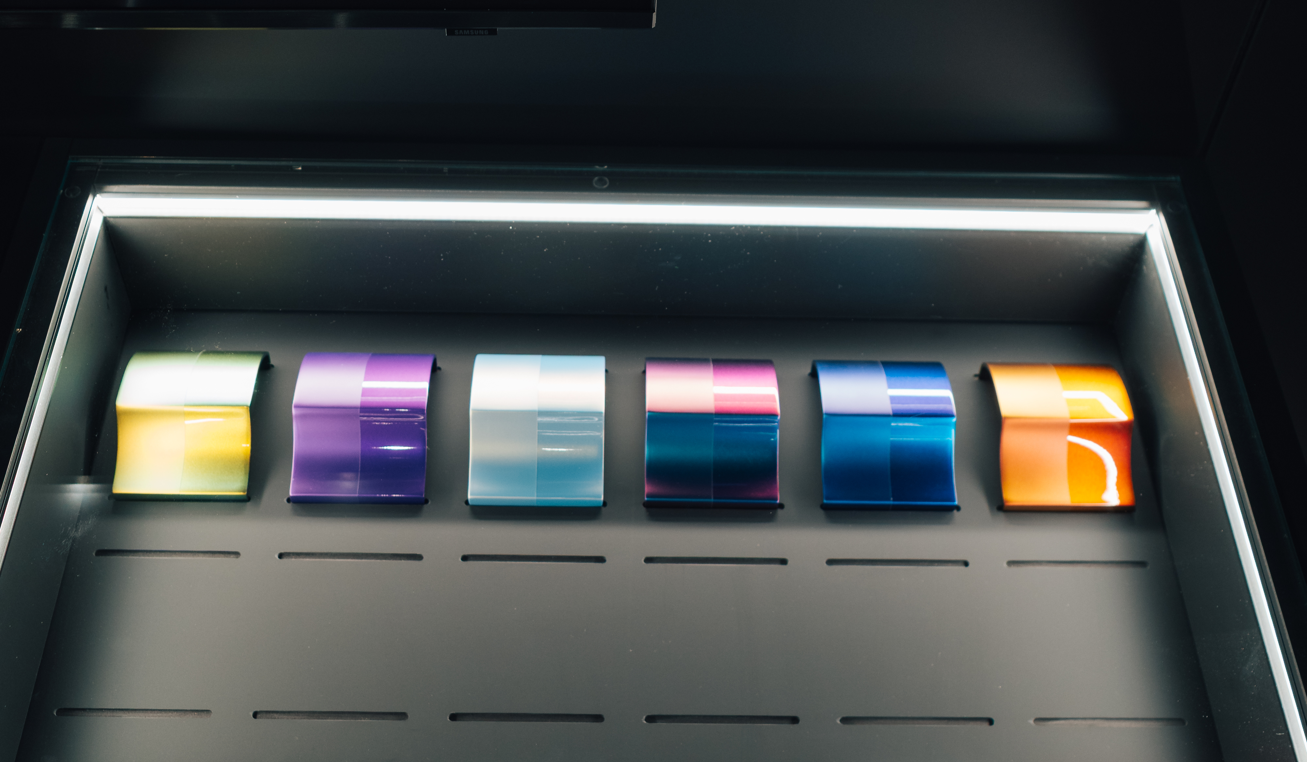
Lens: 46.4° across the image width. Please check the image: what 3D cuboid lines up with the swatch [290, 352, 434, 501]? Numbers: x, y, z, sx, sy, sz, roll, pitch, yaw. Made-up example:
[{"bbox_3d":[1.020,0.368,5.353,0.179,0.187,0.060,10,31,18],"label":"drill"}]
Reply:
[{"bbox_3d":[-0.203,0.025,1.086,0.095,0.035,0.118,1,52,-1],"label":"swatch"}]

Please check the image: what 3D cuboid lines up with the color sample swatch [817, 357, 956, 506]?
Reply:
[{"bbox_3d":[0.169,0.031,1.094,0.095,0.035,0.118,1,52,-1],"label":"color sample swatch"}]

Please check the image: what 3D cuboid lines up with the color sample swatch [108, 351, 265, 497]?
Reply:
[{"bbox_3d":[-0.327,0.024,1.083,0.095,0.035,0.118,1,52,-1],"label":"color sample swatch"}]

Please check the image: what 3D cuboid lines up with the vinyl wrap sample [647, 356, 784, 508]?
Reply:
[{"bbox_3d":[0.045,0.029,1.091,0.095,0.035,0.118,1,52,-1],"label":"vinyl wrap sample"}]

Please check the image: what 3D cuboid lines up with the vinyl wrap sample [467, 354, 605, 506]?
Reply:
[{"bbox_3d":[-0.079,0.027,1.088,0.095,0.035,0.118,1,52,-1],"label":"vinyl wrap sample"}]

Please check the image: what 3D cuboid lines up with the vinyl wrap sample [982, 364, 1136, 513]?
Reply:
[{"bbox_3d":[0.293,0.032,1.096,0.095,0.035,0.118,1,52,-1],"label":"vinyl wrap sample"}]

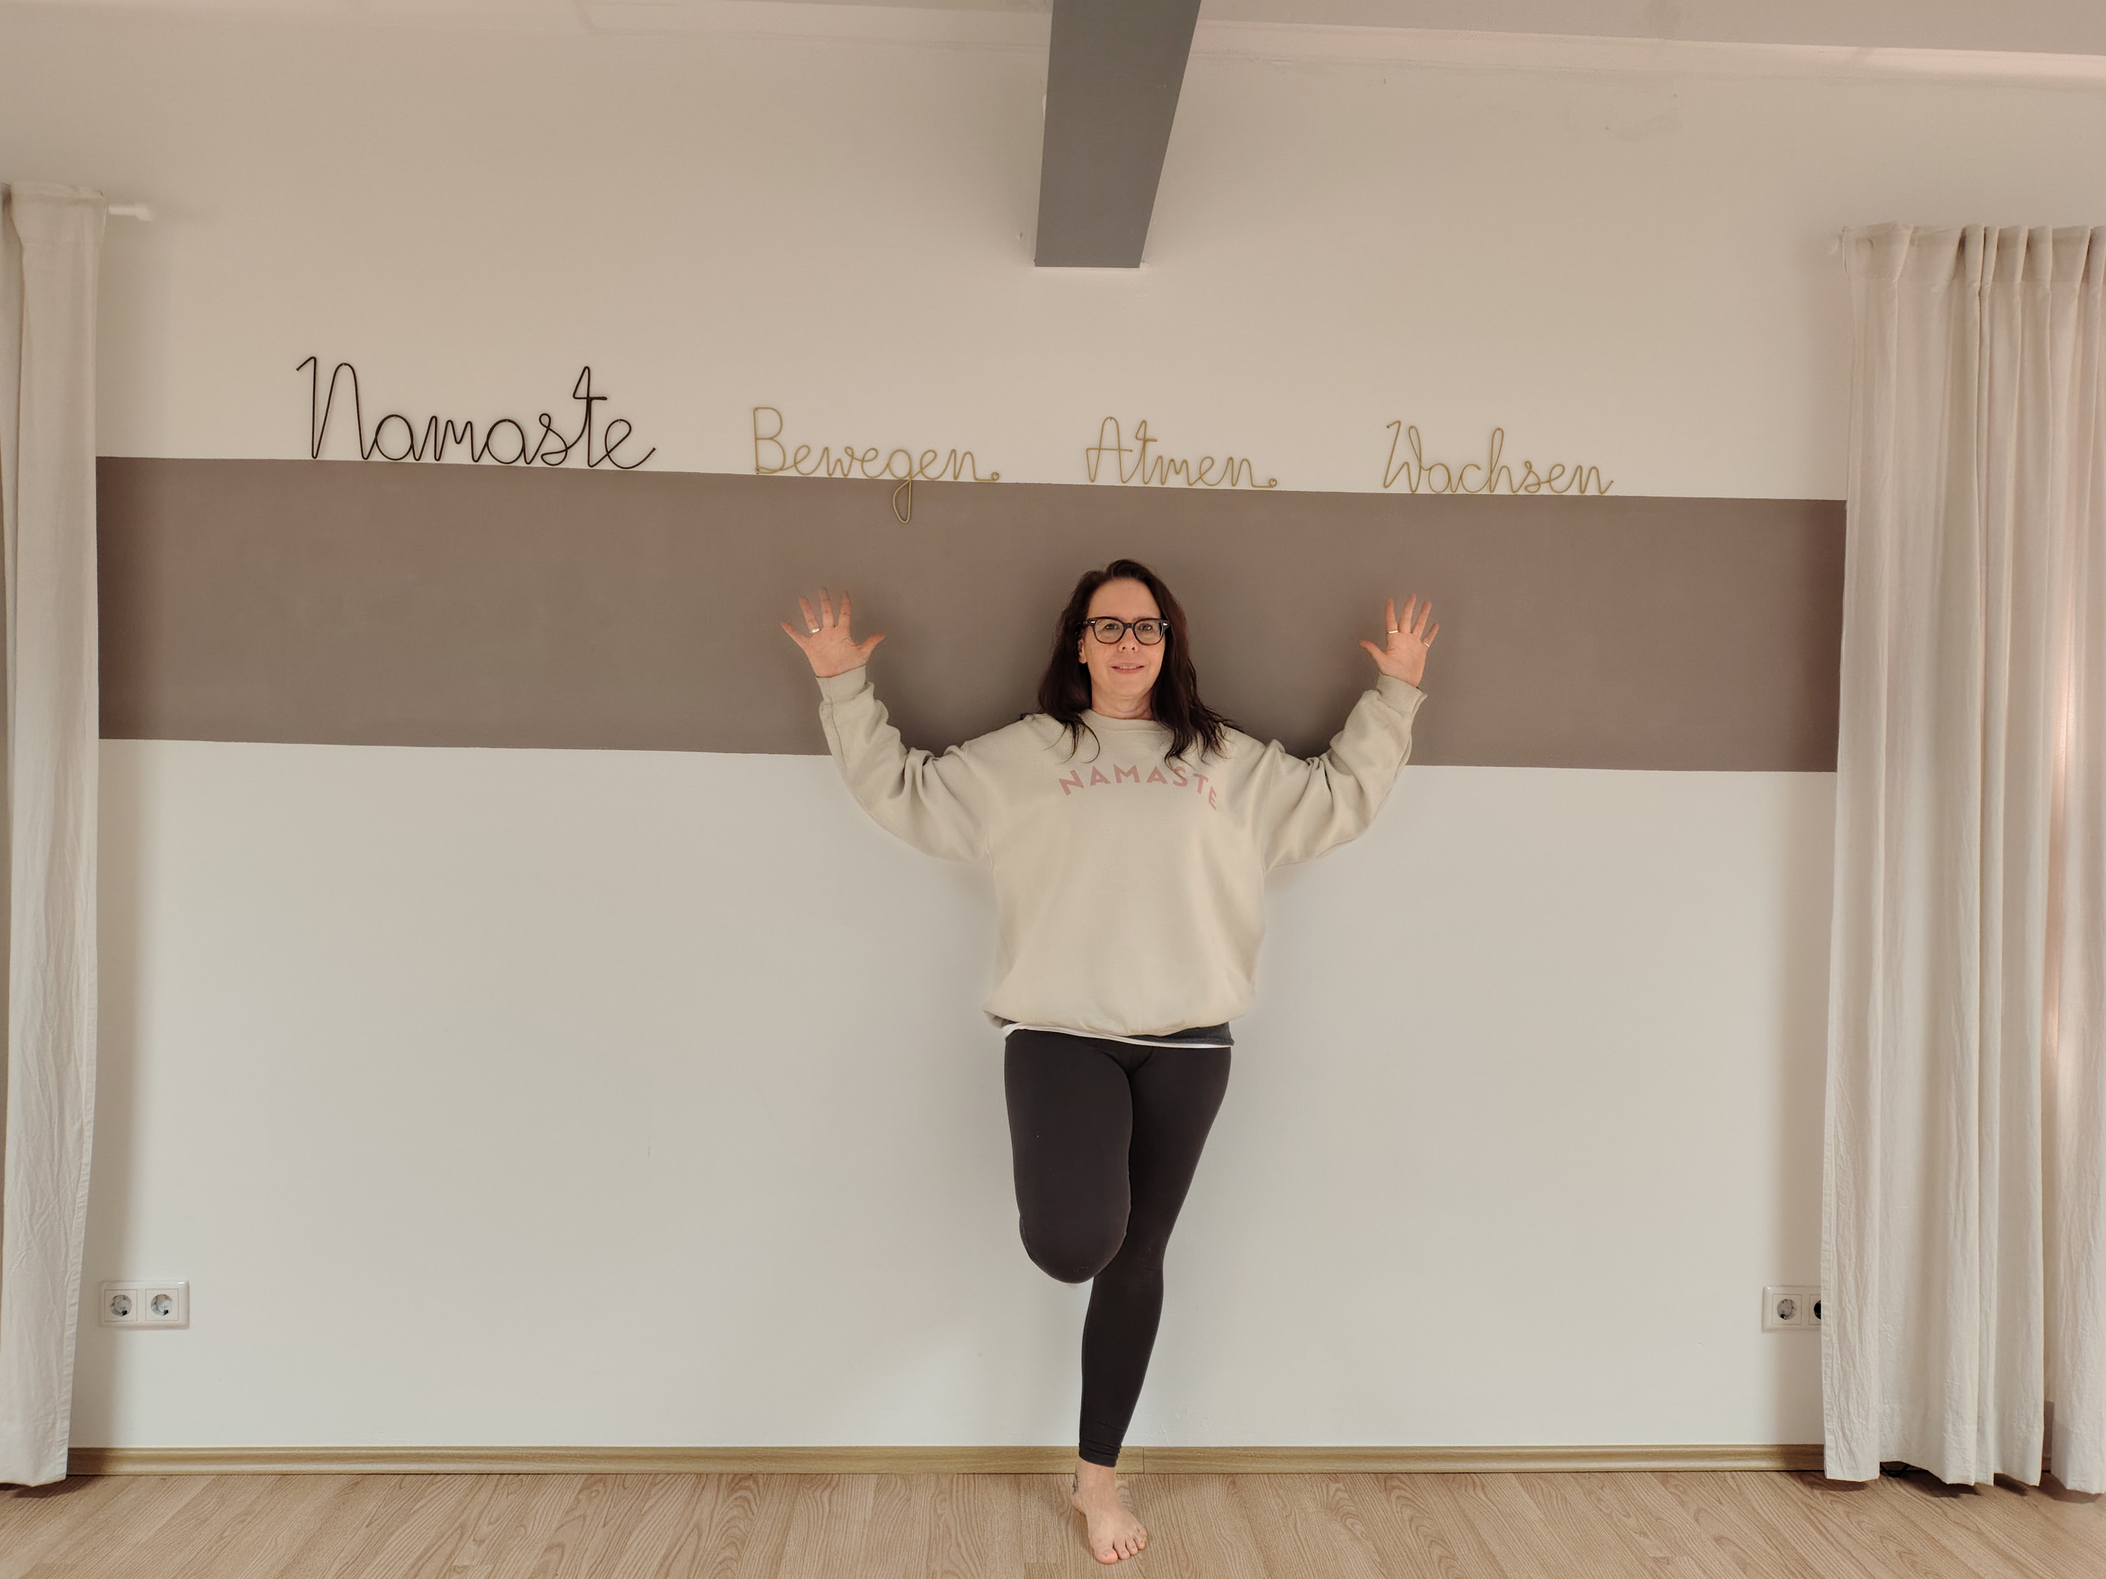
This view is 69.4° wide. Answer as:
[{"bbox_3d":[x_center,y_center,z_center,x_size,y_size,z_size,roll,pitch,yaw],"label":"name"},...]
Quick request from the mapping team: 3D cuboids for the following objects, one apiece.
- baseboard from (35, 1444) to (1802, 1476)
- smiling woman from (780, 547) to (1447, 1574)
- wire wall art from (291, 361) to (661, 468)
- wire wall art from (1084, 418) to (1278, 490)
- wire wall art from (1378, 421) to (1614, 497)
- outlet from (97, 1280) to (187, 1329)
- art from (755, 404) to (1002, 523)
[{"bbox_3d":[-0.143,1.209,2.741,3.310,0.049,0.018,1,-1,-2],"label":"baseboard"},{"bbox_3d":[0.091,0.422,2.561,1.135,1.625,0.400,1,-1,-2],"label":"smiling woman"},{"bbox_3d":[-1.034,-0.675,2.732,0.639,0.185,0.009,1,-1,-2],"label":"wire wall art"},{"bbox_3d":[0.237,-0.617,2.786,0.352,0.124,0.009,1,-1,-2],"label":"wire wall art"},{"bbox_3d":[0.826,-0.609,2.811,0.430,0.135,0.009,1,-1,-2],"label":"wire wall art"},{"bbox_3d":[-1.604,0.912,2.686,0.156,0.084,0.012,1,-1,-2],"label":"outlet"},{"bbox_3d":[-0.319,-0.586,2.761,0.447,0.205,0.009,1,-1,-2],"label":"art"}]

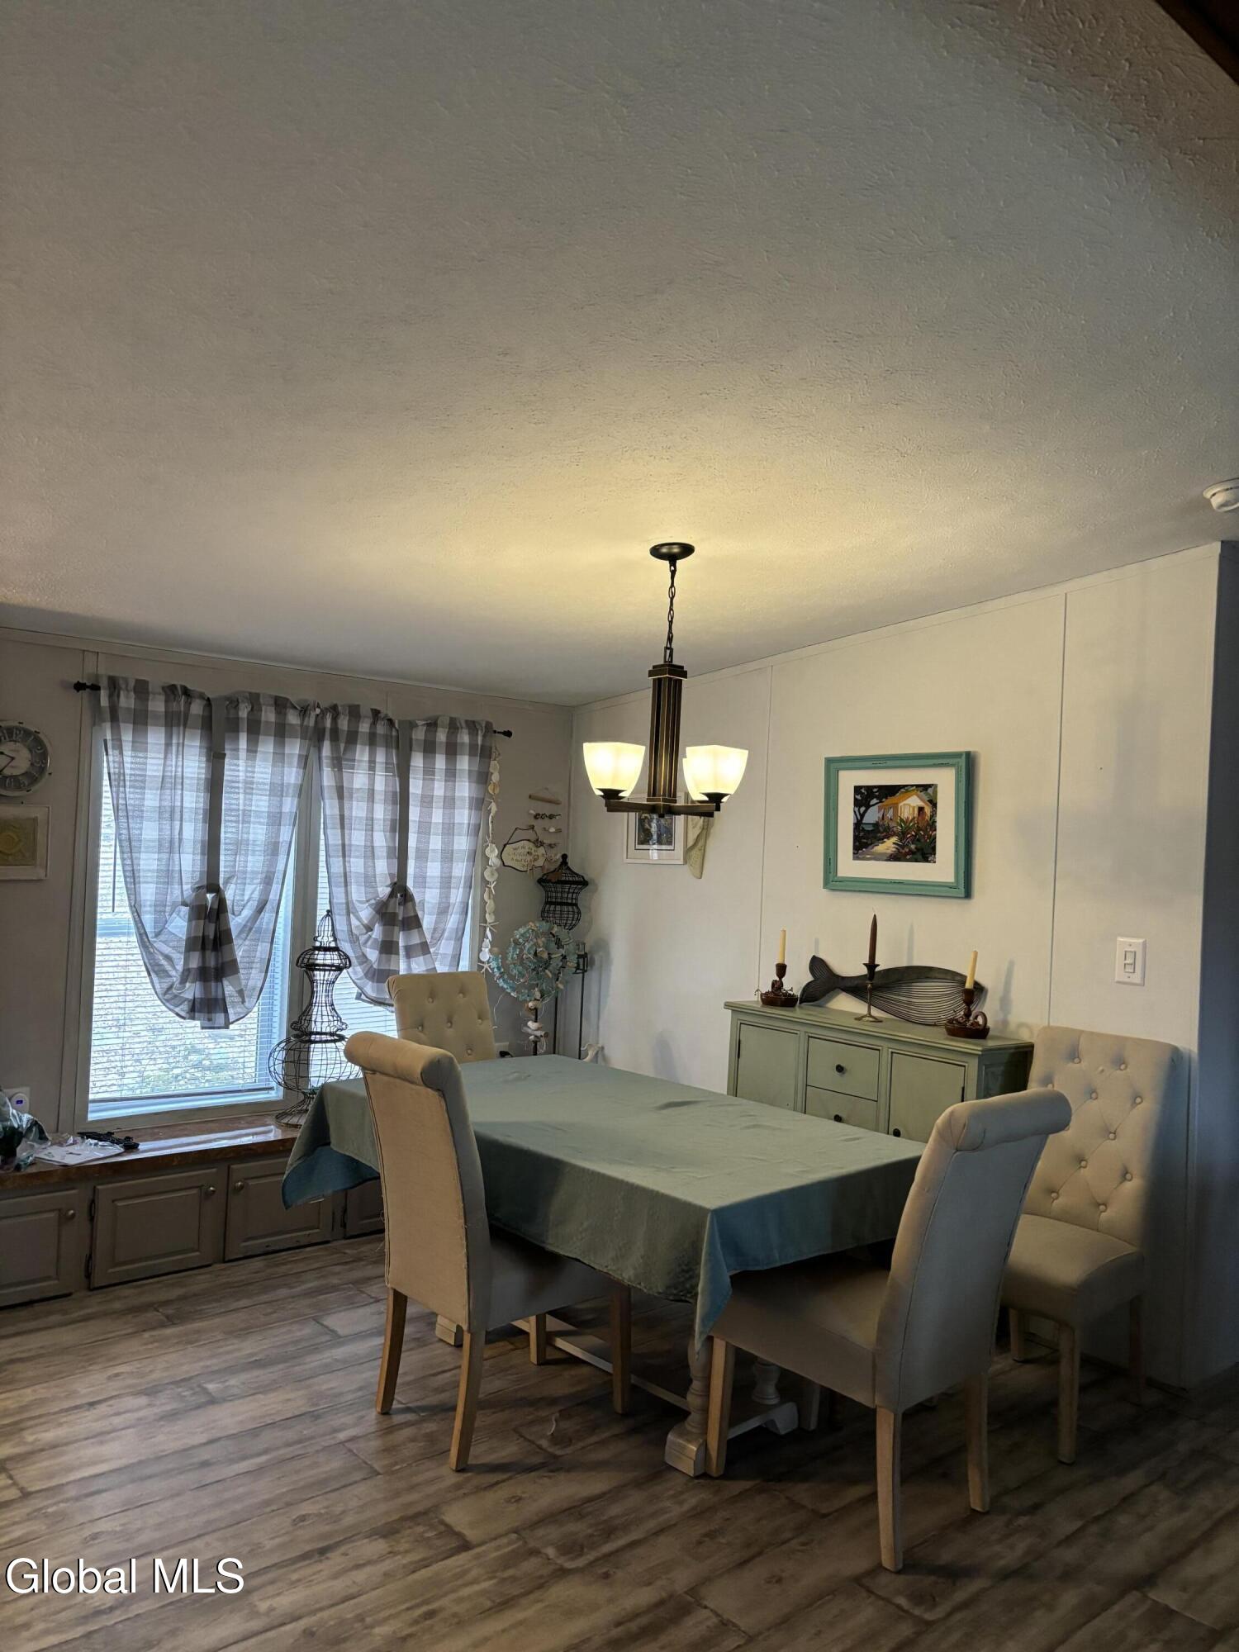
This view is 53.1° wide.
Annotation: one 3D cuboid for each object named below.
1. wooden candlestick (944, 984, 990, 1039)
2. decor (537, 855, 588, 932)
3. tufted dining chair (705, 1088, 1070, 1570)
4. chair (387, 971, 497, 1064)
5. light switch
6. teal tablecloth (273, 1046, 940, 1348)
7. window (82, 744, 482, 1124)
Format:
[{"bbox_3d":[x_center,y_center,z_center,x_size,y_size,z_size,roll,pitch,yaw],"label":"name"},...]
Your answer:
[{"bbox_3d":[1.139,0.607,4.042,0.141,0.155,0.147,3,-1,-42],"label":"wooden candlestick"},{"bbox_3d":[-0.249,0.306,5.482,0.235,0.360,0.220,2,-1,5],"label":"decor"},{"bbox_3d":[0.613,1.046,2.820,0.445,0.985,0.700,4,-1,-44],"label":"tufted dining chair"},{"bbox_3d":[-0.466,1.022,4.198,0.445,0.985,0.690,4,-1,-44],"label":"chair"},{"bbox_3d":[1.490,0.398,3.625,0.015,0.134,0.088,3,-1,-40],"label":"light switch"},{"bbox_3d":[-0.055,0.955,3.386,0.980,0.355,1.610,4,-1,-44],"label":"teal tablecloth"},{"bbox_3d":[-1.240,0.406,4.855,1.630,1.370,0.090,3,-1,-40],"label":"window"}]

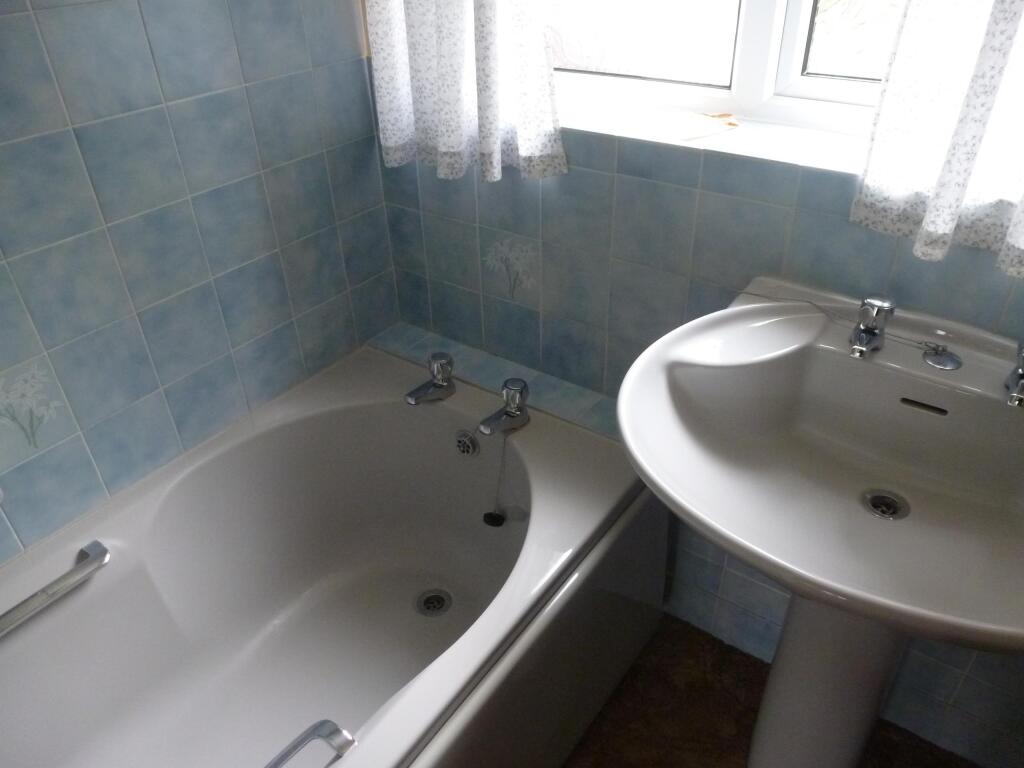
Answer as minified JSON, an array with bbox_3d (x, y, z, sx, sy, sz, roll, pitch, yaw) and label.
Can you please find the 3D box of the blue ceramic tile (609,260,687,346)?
[{"bbox_3d":[0.251,-0.146,1.317,0.151,0.148,0.010,20,39,29],"label":"blue ceramic tile"}]

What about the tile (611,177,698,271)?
[{"bbox_3d":[0.241,-0.269,1.205,0.146,0.146,0.010,20,39,29],"label":"tile"}]

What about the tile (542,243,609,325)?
[{"bbox_3d":[0.125,-0.194,1.388,0.151,0.148,0.010,20,39,29],"label":"tile"}]

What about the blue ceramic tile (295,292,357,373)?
[{"bbox_3d":[-0.400,-0.113,1.535,0.009,0.135,0.147,20,39,29],"label":"blue ceramic tile"}]

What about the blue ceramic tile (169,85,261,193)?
[{"bbox_3d":[-0.495,-0.409,1.188,0.009,0.147,0.147,20,39,29],"label":"blue ceramic tile"}]

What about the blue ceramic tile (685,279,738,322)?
[{"bbox_3d":[0.367,-0.101,1.217,0.146,0.146,0.010,20,39,29],"label":"blue ceramic tile"}]

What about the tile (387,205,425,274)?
[{"bbox_3d":[-0.230,-0.317,1.574,0.109,0.147,0.009,20,39,29],"label":"tile"}]

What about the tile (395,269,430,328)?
[{"bbox_3d":[-0.226,-0.196,1.655,0.109,0.140,0.009,20,39,29],"label":"tile"}]

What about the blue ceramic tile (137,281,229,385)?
[{"bbox_3d":[-0.576,-0.091,1.264,0.010,0.148,0.148,20,39,29],"label":"blue ceramic tile"}]

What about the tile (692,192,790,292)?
[{"bbox_3d":[0.365,-0.225,1.142,0.147,0.147,0.009,20,39,29],"label":"tile"}]

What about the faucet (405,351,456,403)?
[{"bbox_3d":[-0.164,-0.004,1.436,0.056,0.088,0.118,24,42,33],"label":"faucet"}]

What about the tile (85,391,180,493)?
[{"bbox_3d":[-0.650,0.099,1.223,0.010,0.138,0.148,20,40,30],"label":"tile"}]

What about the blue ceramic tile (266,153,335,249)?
[{"bbox_3d":[-0.404,-0.353,1.359,0.010,0.148,0.148,20,40,30],"label":"blue ceramic tile"}]

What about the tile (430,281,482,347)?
[{"bbox_3d":[-0.124,-0.160,1.618,0.151,0.142,0.010,20,39,29],"label":"tile"}]

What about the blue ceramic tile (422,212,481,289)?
[{"bbox_3d":[-0.124,-0.276,1.495,0.148,0.148,0.010,20,40,30],"label":"blue ceramic tile"}]

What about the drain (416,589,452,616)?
[{"bbox_3d":[-0.164,0.462,1.499,0.075,0.012,0.075,-1,34,1],"label":"drain"}]

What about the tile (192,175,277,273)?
[{"bbox_3d":[-0.491,-0.285,1.271,0.009,0.147,0.147,20,39,29],"label":"tile"}]

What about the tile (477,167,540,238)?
[{"bbox_3d":[-0.006,-0.355,1.338,0.148,0.148,0.010,20,40,30],"label":"tile"}]

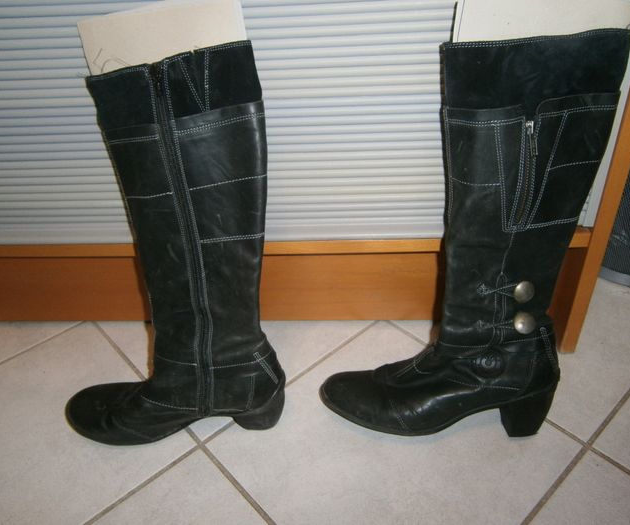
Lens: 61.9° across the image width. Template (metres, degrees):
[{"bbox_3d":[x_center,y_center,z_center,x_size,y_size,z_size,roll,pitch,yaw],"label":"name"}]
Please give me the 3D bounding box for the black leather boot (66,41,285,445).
[{"bbox_3d":[-0.178,0.004,0.534,0.270,0.418,0.116,-1,32,3],"label":"black leather boot"}]

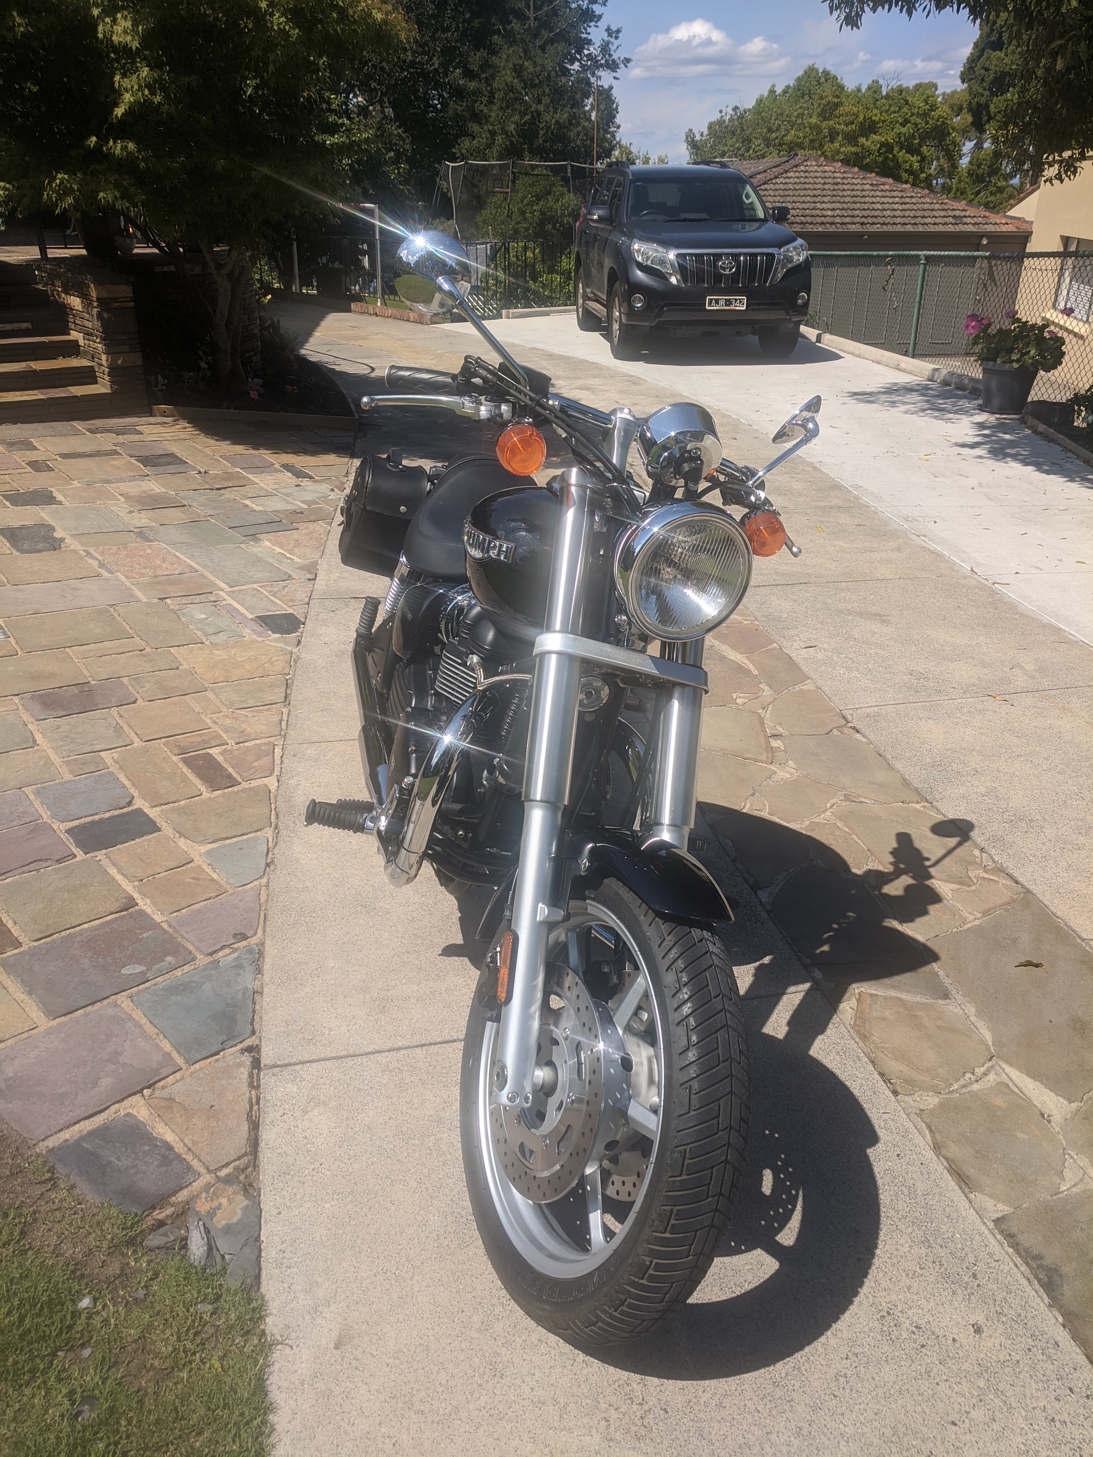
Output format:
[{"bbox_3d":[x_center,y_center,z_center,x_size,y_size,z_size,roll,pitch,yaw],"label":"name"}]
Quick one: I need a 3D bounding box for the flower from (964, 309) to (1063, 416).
[{"bbox_3d":[3.606,-2.821,8.426,0.740,0.730,0.680,1,25,0],"label":"flower"}]

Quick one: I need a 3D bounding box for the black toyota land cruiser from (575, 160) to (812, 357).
[{"bbox_3d":[1.439,-5.234,12.032,1.940,1.880,4.840,-2,26,-5],"label":"black toyota land cruiser"}]

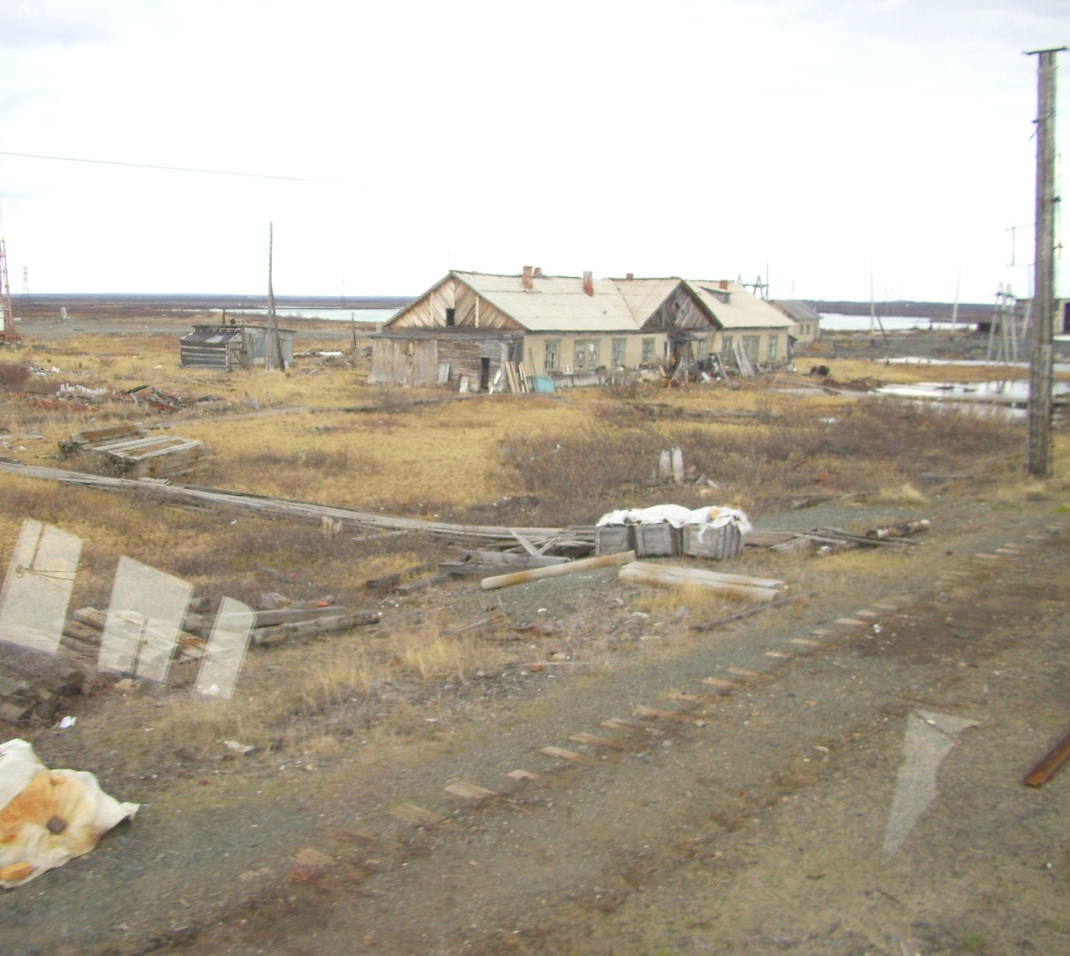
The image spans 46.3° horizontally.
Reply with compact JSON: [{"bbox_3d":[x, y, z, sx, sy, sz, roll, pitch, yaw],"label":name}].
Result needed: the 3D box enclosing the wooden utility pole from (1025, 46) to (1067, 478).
[{"bbox_3d":[12.222,-5.039,30.013,0.850,10.136,0.400,4,9,39],"label":"wooden utility pole"}]

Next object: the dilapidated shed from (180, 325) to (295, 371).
[{"bbox_3d":[-18.987,-8.478,79.872,5.600,2.750,4.600,8,11,43],"label":"dilapidated shed"}]

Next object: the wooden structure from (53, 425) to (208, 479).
[{"bbox_3d":[-10.112,-0.586,31.890,2.580,0.666,3.010,4,9,22],"label":"wooden structure"}]

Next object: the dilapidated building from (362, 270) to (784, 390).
[{"bbox_3d":[4.441,-9.219,75.911,9.614,5.984,33.176,6,10,35],"label":"dilapidated building"}]

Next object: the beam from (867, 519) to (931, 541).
[{"bbox_3d":[6.722,0.946,23.062,0.190,0.190,2.188,9,10,44],"label":"beam"}]

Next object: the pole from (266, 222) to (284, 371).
[{"bbox_3d":[-15.735,-10.900,75.329,1.026,8.901,0.350,-1,8,-12],"label":"pole"}]

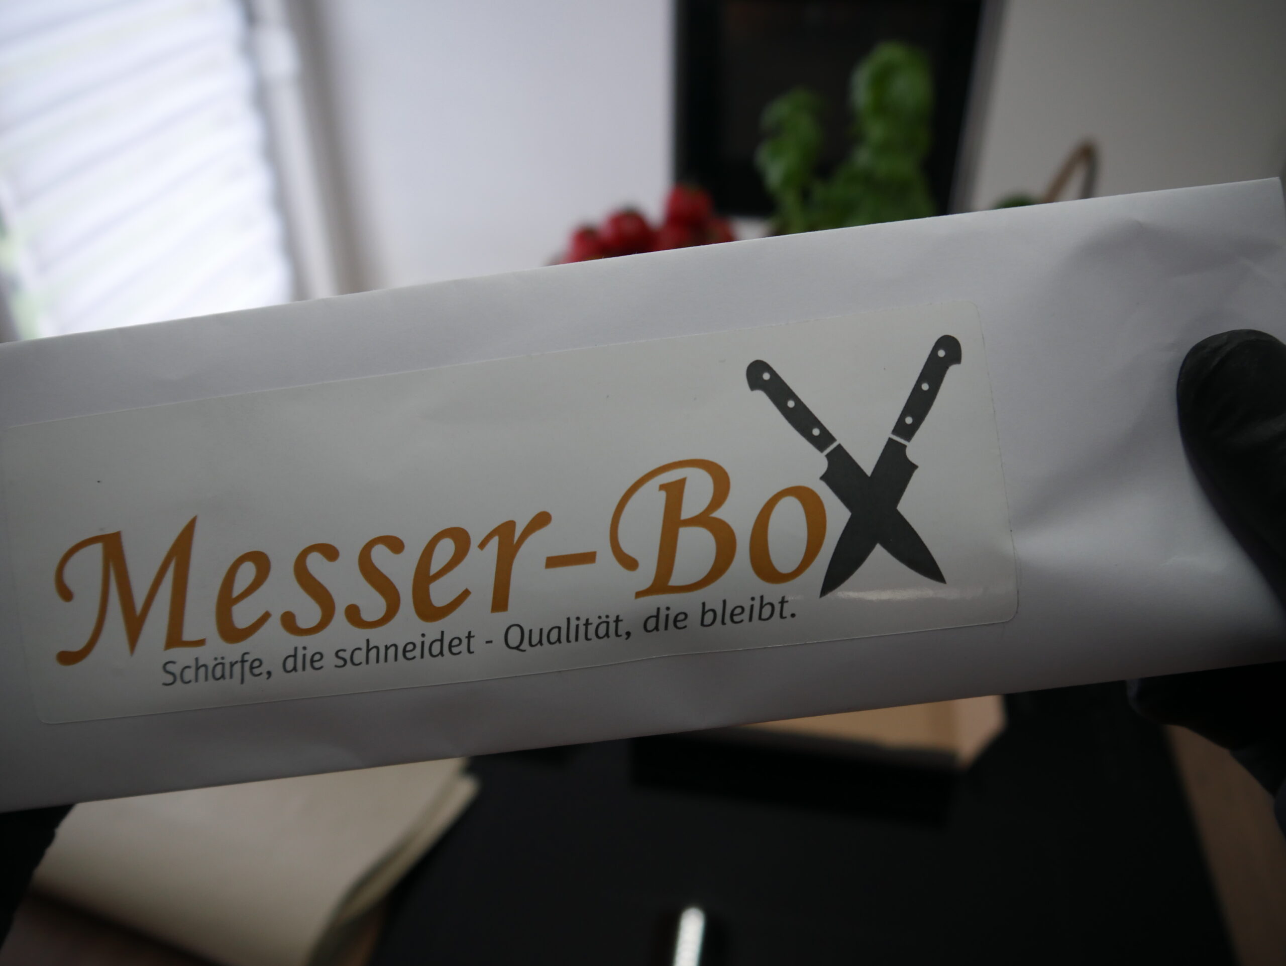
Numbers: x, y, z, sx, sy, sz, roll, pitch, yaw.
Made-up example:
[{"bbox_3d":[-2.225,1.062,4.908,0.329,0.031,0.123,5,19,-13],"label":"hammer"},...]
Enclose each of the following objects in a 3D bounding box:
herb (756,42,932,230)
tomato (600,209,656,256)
[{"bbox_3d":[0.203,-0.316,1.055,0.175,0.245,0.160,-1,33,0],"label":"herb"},{"bbox_3d":[-0.016,-0.250,1.050,0.051,0.047,0.051,-1,33,0],"label":"tomato"}]

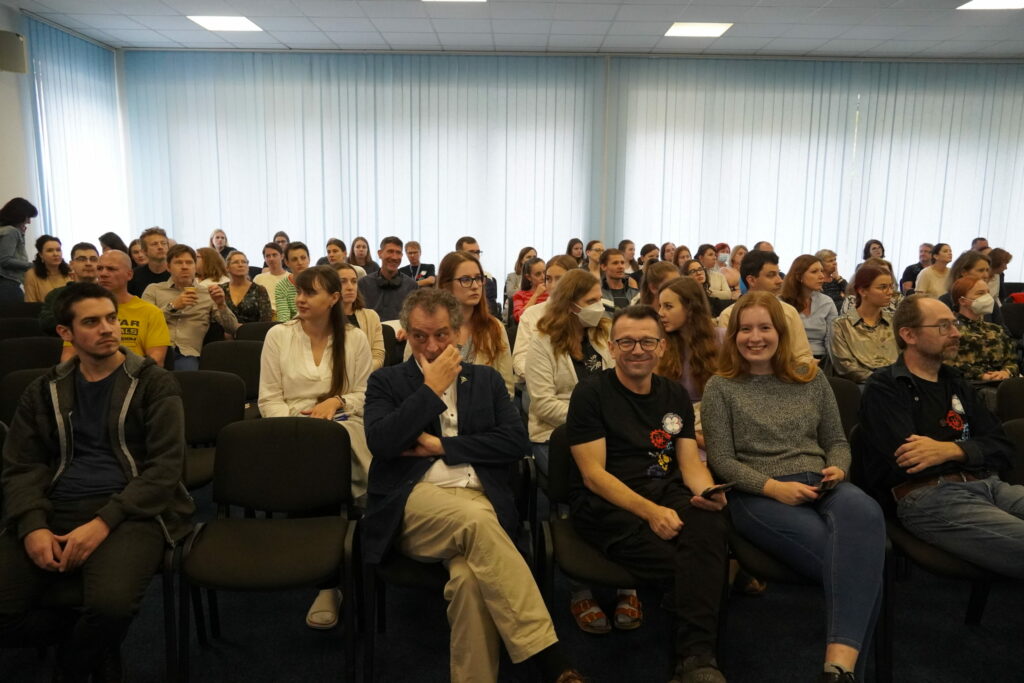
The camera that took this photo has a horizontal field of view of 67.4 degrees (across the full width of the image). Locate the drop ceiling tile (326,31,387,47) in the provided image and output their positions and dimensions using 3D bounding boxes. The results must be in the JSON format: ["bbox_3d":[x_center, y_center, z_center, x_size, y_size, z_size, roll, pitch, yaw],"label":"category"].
[{"bbox_3d":[-1.705,-3.335,8.424,0.600,0.025,0.600,1,9,0],"label":"drop ceiling tile"}]

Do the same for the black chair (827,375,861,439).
[{"bbox_3d":[1.370,0.580,3.446,0.540,0.820,0.580,0,9,-4],"label":"black chair"}]

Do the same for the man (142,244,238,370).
[{"bbox_3d":[-2.021,0.090,4.669,0.600,1.310,0.800,-1,9,-13],"label":"man"}]

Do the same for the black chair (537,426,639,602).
[{"bbox_3d":[0.362,0.699,2.467,0.540,0.820,0.550,0,9,-4],"label":"black chair"}]

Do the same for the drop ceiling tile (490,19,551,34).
[{"bbox_3d":[0.100,-3.201,7.790,0.600,0.020,0.600,1,9,0],"label":"drop ceiling tile"}]

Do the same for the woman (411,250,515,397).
[{"bbox_3d":[-0.166,0.336,3.020,0.500,1.350,0.750,-1,9,-10],"label":"woman"}]

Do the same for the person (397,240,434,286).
[{"bbox_3d":[-0.983,-0.352,7.654,0.520,1.266,0.800,1,9,0],"label":"person"}]

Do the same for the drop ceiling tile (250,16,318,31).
[{"bbox_3d":[-2.300,-3.239,7.806,0.600,0.020,0.600,1,9,0],"label":"drop ceiling tile"}]

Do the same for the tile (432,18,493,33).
[{"bbox_3d":[-0.505,-3.209,7.810,0.600,0.020,0.600,1,9,0],"label":"tile"}]

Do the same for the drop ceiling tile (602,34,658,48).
[{"bbox_3d":[1.294,-3.290,8.415,0.600,0.025,0.600,1,9,0],"label":"drop ceiling tile"}]

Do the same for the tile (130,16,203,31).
[{"bbox_3d":[-3.505,-3.250,7.810,0.600,0.020,0.600,1,9,0],"label":"tile"}]

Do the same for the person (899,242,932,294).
[{"bbox_3d":[4.541,-0.397,8.307,0.540,1.297,0.800,0,9,-5],"label":"person"}]

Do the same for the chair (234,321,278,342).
[{"bbox_3d":[-1.460,0.316,4.725,0.540,0.820,0.550,0,9,-8],"label":"chair"}]

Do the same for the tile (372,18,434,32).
[{"bbox_3d":[-1.100,-3.220,7.798,0.600,0.020,0.600,1,9,0],"label":"tile"}]

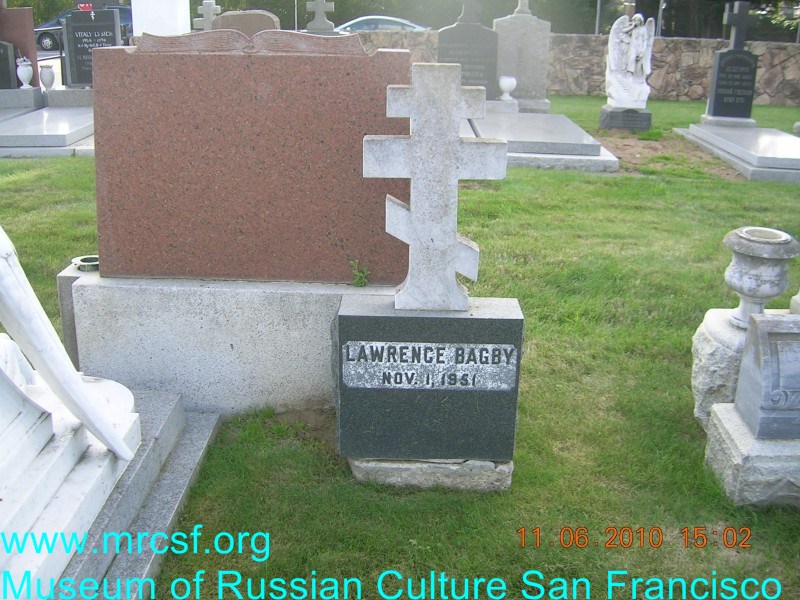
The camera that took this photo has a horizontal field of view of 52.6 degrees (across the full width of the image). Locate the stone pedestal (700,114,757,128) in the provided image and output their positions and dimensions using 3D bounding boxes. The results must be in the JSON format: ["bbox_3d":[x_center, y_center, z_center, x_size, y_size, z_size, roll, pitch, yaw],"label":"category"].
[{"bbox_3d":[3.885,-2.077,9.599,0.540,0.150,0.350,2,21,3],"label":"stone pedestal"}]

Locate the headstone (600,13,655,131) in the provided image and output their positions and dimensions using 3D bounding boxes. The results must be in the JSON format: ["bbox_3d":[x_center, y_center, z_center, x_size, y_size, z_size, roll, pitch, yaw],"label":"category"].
[{"bbox_3d":[2.946,-2.969,10.517,0.620,1.430,0.580,3,21,6],"label":"headstone"}]

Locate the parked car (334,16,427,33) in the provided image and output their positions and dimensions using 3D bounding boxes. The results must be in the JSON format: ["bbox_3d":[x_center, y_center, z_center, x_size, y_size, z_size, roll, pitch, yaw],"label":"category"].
[{"bbox_3d":[-0.566,-7.915,24.699,4.550,1.430,1.780,4,21,9],"label":"parked car"}]

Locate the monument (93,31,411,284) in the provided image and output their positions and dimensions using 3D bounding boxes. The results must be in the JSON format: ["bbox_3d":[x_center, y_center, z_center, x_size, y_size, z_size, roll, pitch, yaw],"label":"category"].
[{"bbox_3d":[-0.574,-0.550,3.157,1.210,0.940,0.210,2,21,3],"label":"monument"}]

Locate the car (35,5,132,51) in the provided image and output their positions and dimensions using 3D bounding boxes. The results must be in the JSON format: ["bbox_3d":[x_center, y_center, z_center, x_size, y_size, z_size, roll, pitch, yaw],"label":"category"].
[{"bbox_3d":[-11.793,-10.056,29.948,4.700,1.600,1.820,1,21,2],"label":"car"}]

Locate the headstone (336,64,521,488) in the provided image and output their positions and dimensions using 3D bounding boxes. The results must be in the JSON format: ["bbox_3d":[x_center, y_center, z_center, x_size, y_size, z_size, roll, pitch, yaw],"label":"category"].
[{"bbox_3d":[0.101,-0.041,2.683,0.615,1.430,0.215,1,21,1],"label":"headstone"}]

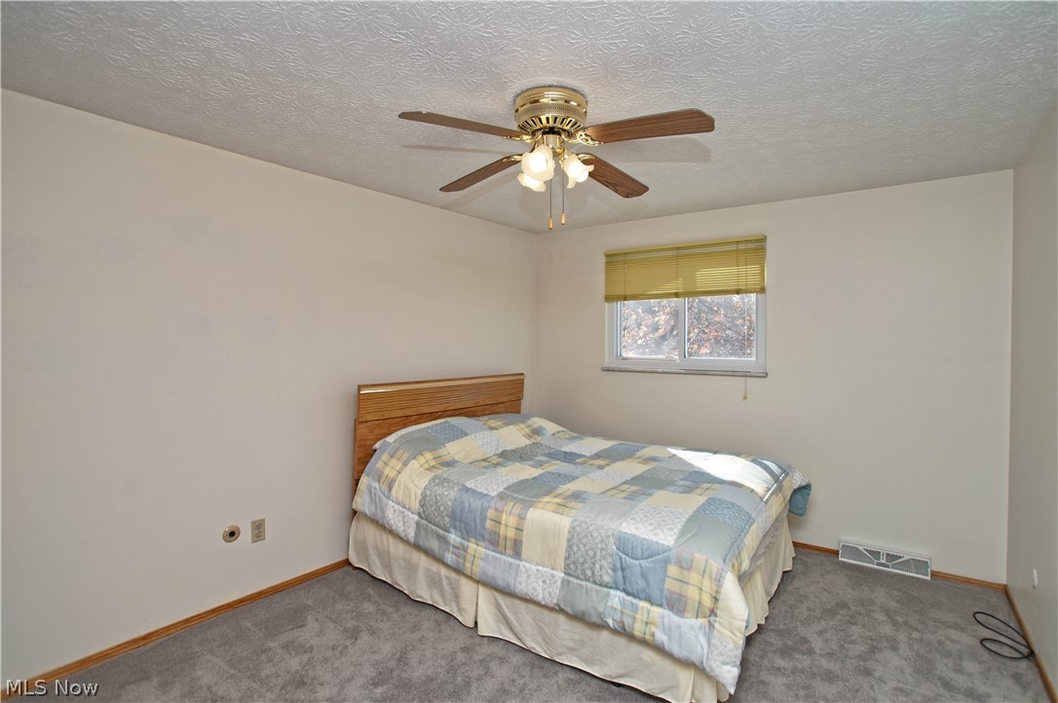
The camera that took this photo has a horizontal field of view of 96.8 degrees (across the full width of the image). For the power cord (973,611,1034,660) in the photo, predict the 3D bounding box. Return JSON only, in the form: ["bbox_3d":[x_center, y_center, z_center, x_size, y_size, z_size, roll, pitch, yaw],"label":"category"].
[{"bbox_3d":[2.253,1.352,2.244,0.178,0.034,0.328,2,3,37],"label":"power cord"}]

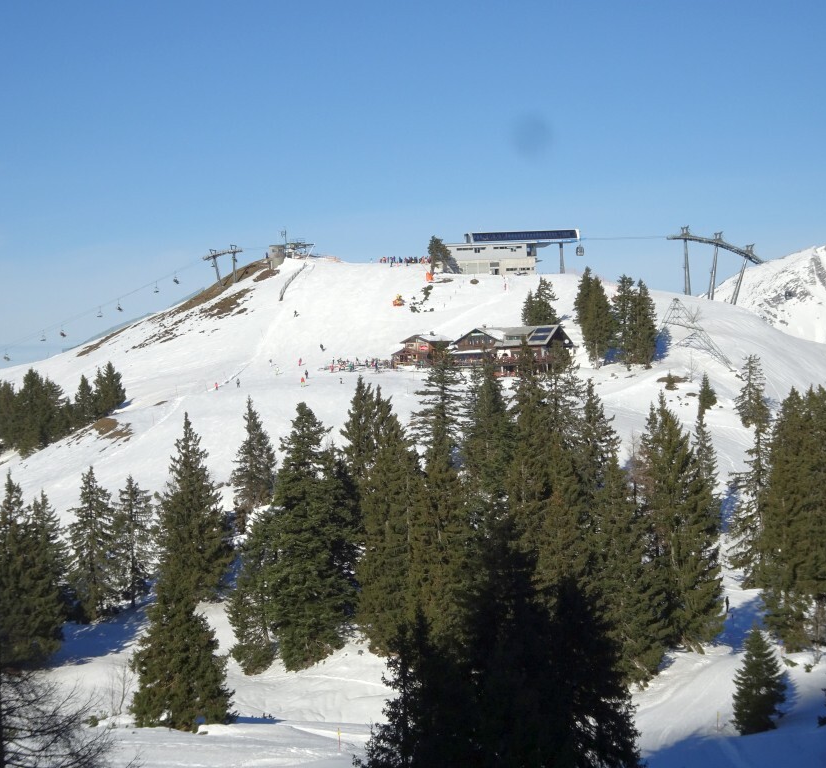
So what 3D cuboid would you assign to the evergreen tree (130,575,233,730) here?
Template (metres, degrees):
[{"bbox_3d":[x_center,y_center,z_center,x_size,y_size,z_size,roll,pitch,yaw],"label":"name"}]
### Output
[{"bbox_3d":[-22.206,25.755,227.000,9.780,14.960,9.780,0,1,0],"label":"evergreen tree"}]

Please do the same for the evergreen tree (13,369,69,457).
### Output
[{"bbox_3d":[-65.930,5.060,420.000,9.440,15.620,9.160,-1,-1,0],"label":"evergreen tree"}]

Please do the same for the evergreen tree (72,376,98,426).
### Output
[{"bbox_3d":[-60.800,3.050,438.000,4.570,9.620,4.430,-1,-1,0],"label":"evergreen tree"}]

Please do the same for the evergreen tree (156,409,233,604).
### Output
[{"bbox_3d":[-24.930,14.200,270.000,8.900,21.450,8.630,-1,-1,0],"label":"evergreen tree"}]

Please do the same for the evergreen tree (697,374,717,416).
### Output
[{"bbox_3d":[52.890,1.890,425.000,3.230,7.900,3.140,-1,-1,0],"label":"evergreen tree"}]

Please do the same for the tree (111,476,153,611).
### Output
[{"bbox_3d":[-33.188,18.635,280.000,4.870,15.850,4.870,0,1,0],"label":"tree"}]

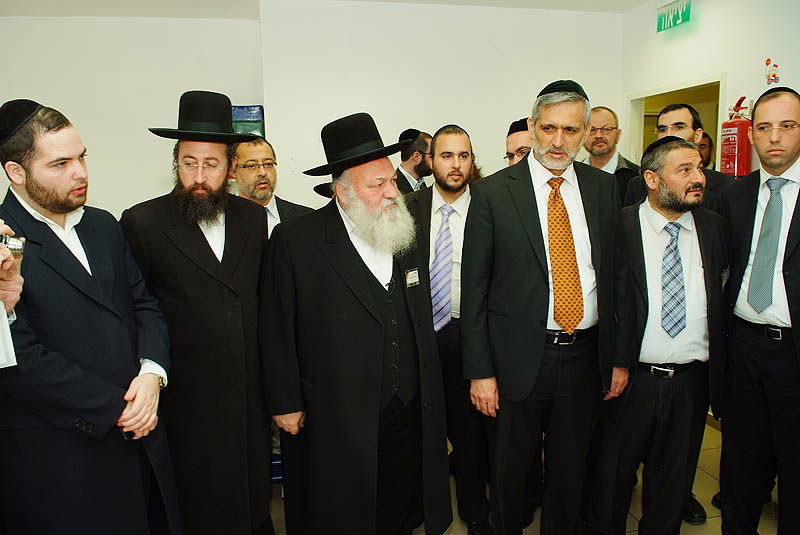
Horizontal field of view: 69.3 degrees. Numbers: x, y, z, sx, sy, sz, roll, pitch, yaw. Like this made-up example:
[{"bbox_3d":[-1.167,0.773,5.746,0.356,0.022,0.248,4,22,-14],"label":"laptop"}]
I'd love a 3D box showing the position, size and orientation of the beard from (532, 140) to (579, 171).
[{"bbox_3d":[0.452,-0.325,1.680,0.135,0.095,0.100,1,6,15],"label":"beard"}]

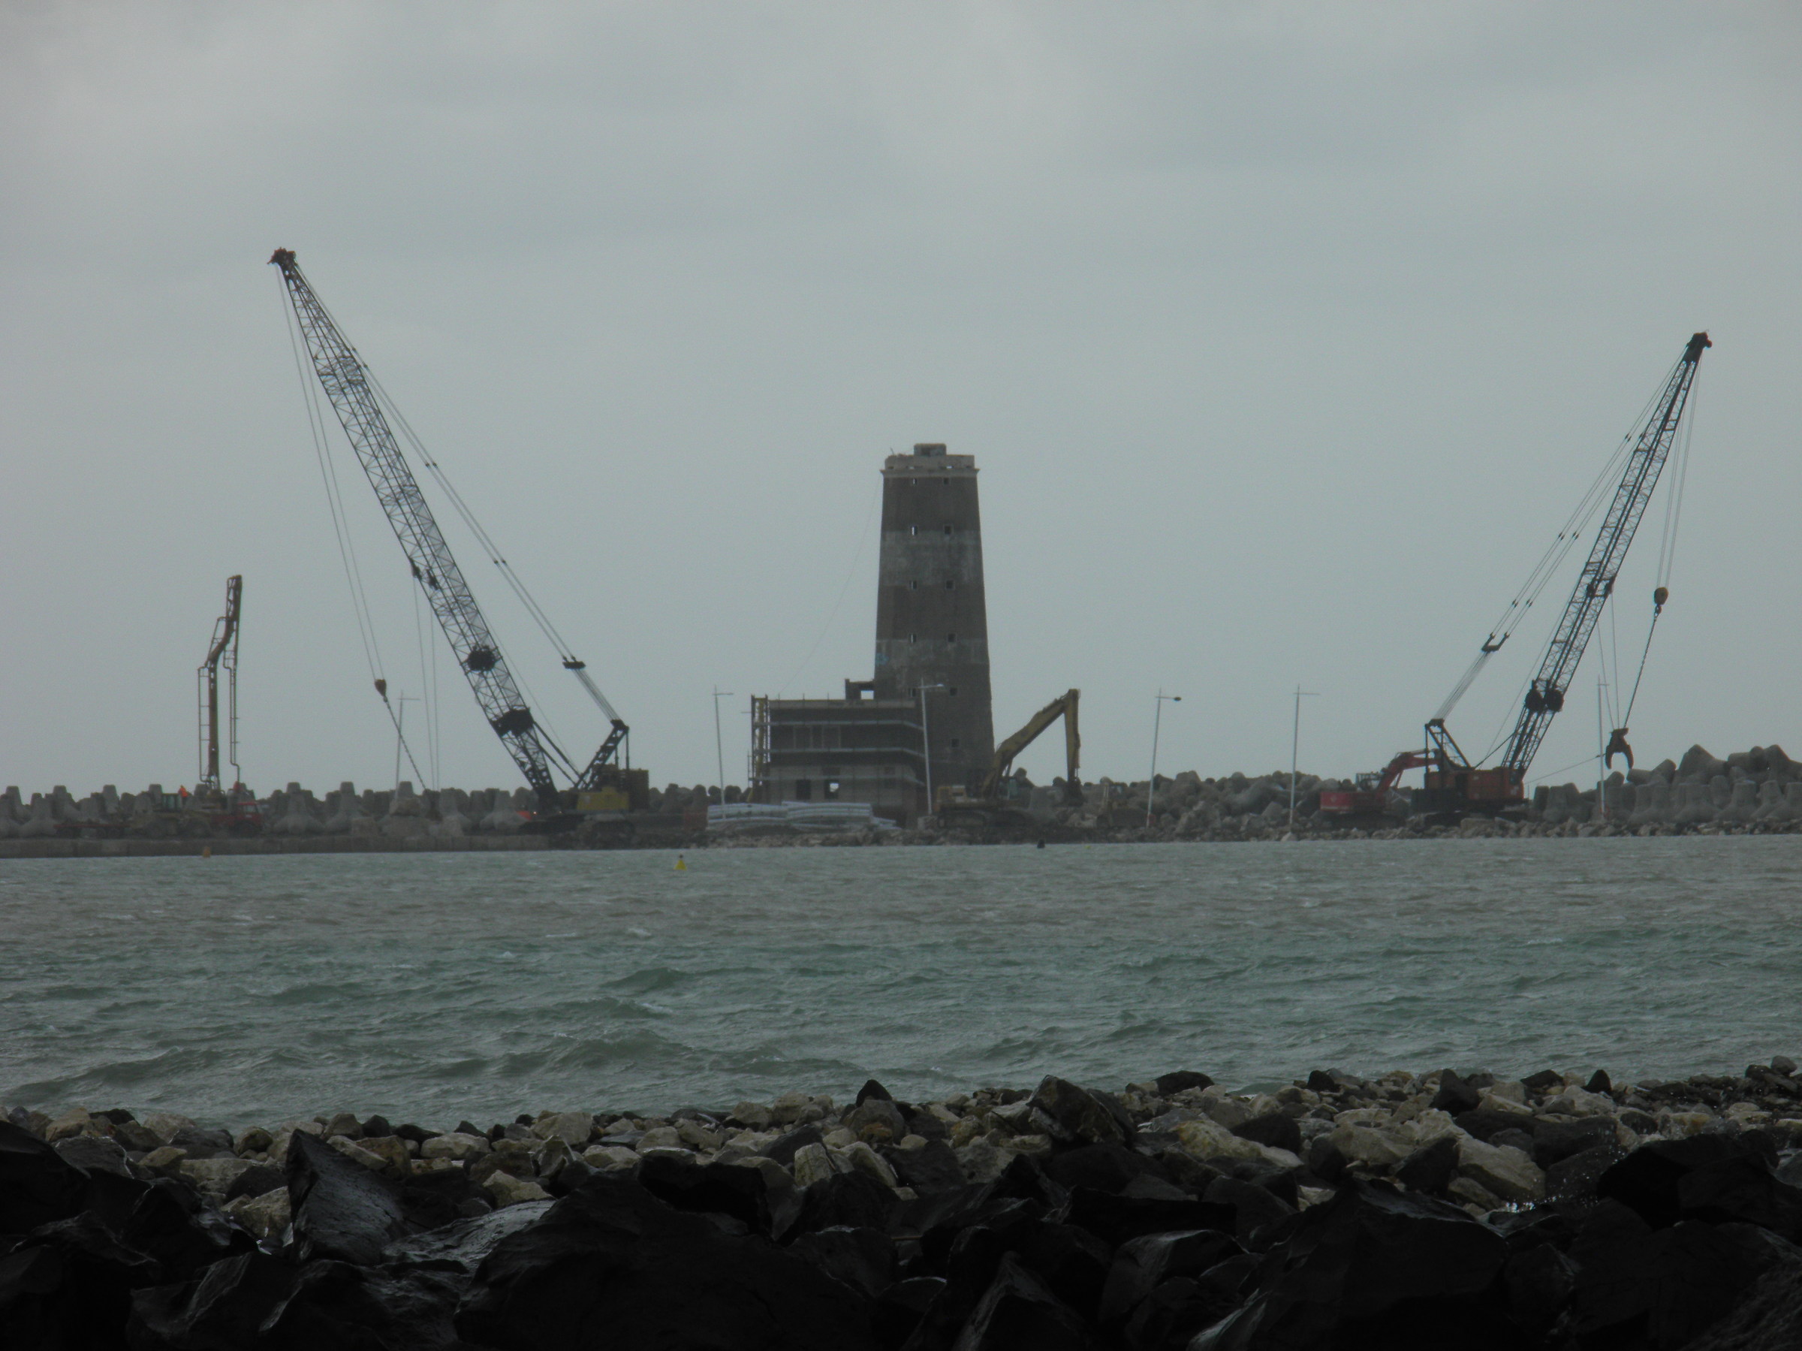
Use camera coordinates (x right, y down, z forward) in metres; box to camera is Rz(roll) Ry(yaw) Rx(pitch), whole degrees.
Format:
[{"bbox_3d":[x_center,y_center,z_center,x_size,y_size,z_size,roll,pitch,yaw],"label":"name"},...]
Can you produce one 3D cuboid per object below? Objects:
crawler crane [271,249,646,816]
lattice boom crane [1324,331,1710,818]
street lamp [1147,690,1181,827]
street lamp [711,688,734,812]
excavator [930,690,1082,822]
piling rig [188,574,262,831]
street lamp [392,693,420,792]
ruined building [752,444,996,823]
[{"bbox_3d":[-32.198,-9.555,1390.000,28.500,42.000,5.800,-1,0,25],"label":"crawler crane"},{"bbox_3d":[47.641,-7.014,1390.000,22.800,35.500,5.500,-1,0,-25],"label":"lattice boom crane"},{"bbox_3d":[18.885,5.925,1385.000,2.300,10.000,0.350,-1,0,0],"label":"street lamp"},{"bbox_3d":[-12.828,5.984,1387.000,1.800,10.100,0.350,-1,0,0],"label":"street lamp"},{"bbox_3d":[7.797,5.925,1385.000,10.800,10.000,3.400,-1,0,8],"label":"excavator"},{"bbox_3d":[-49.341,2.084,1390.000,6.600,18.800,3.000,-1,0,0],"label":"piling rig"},{"bbox_3d":[-35.722,6.302,1390.000,2.000,10.000,0.350,-1,0,0],"label":"street lamp"},{"bbox_3d":[-1.952,-2.877,1405.000,17.900,27.900,13.500,-1,0,0],"label":"ruined building"}]

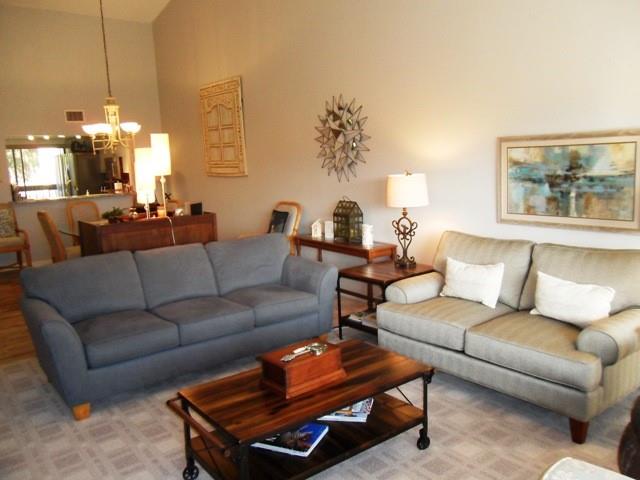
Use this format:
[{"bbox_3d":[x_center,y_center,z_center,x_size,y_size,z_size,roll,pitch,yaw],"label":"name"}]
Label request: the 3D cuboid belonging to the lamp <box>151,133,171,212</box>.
[{"bbox_3d":[-2.074,-0.855,6.805,0.266,1.084,0.266,-9,11,-36],"label":"lamp"}]

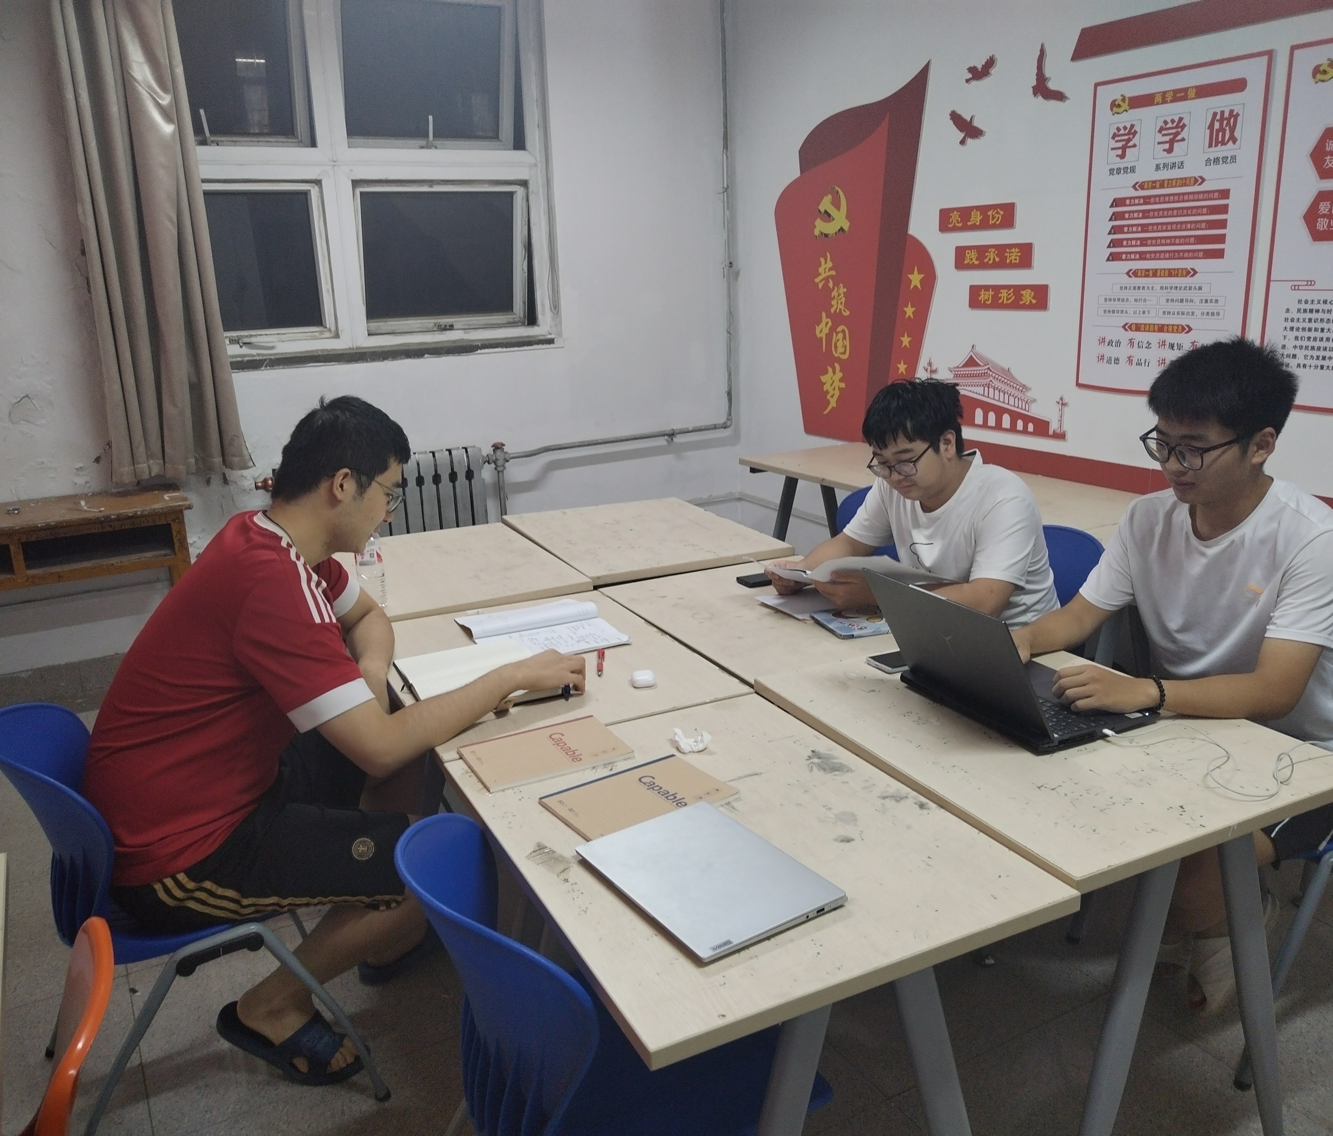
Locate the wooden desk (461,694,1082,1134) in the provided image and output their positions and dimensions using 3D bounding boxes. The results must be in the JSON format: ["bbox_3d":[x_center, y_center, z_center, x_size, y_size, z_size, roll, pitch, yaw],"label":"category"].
[{"bbox_3d":[0.090,0.727,1.754,0.600,0.745,0.800,-9,17,-25],"label":"wooden desk"}]

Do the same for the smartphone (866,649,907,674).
[{"bbox_3d":[0.476,0.177,2.202,0.160,0.008,0.076,-9,17,-24],"label":"smartphone"}]

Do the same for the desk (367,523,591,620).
[{"bbox_3d":[-0.609,0.352,3.202,0.600,0.750,0.800,-9,17,-23],"label":"desk"}]

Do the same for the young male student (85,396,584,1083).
[{"bbox_3d":[-0.624,0.340,2.181,0.900,1.310,0.530,-7,16,-18],"label":"young male student"}]

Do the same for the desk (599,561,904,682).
[{"bbox_3d":[0.287,0.450,2.768,0.600,0.729,0.800,-9,17,-23],"label":"desk"}]

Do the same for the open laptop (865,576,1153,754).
[{"bbox_3d":[0.584,0.128,1.944,0.346,0.232,0.354,-9,17,-24],"label":"open laptop"}]

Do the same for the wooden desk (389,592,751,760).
[{"bbox_3d":[-0.260,0.544,2.480,0.600,0.739,0.800,-9,17,-24],"label":"wooden desk"}]

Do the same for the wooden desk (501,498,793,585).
[{"bbox_3d":[-0.069,0.255,3.482,0.600,0.752,0.800,-9,17,-23],"label":"wooden desk"}]

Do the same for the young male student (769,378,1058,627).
[{"bbox_3d":[0.638,0.161,2.809,0.740,1.240,0.580,-13,19,-35],"label":"young male student"}]

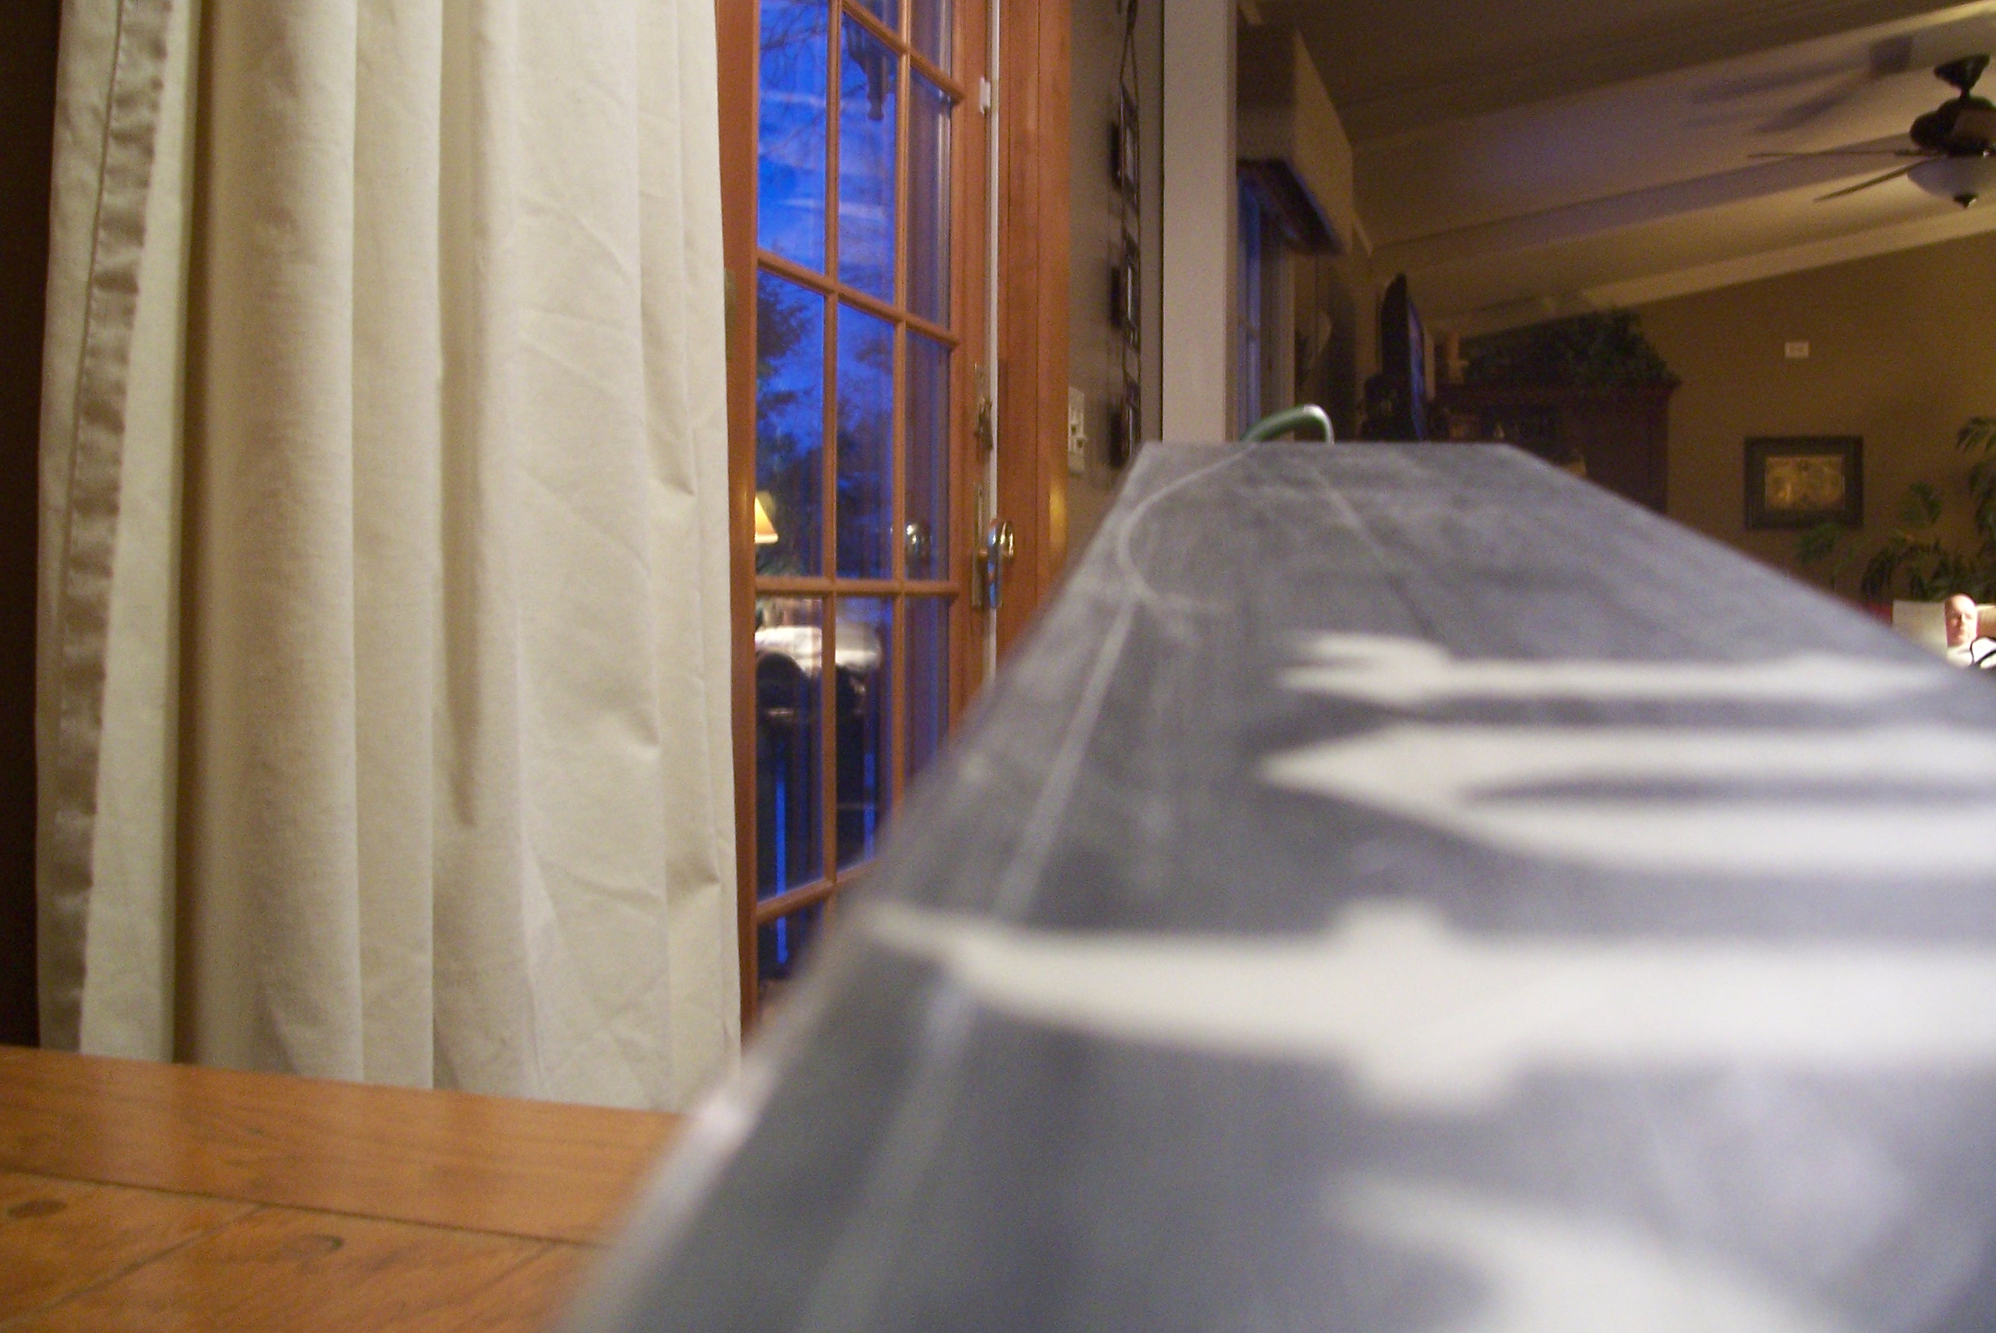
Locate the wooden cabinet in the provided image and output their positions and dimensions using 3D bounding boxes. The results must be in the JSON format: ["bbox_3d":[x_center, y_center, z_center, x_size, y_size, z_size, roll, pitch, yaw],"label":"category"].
[{"bbox_3d":[2.540,-0.330,8.900,1.080,1.880,0.580,1,2,16],"label":"wooden cabinet"}]

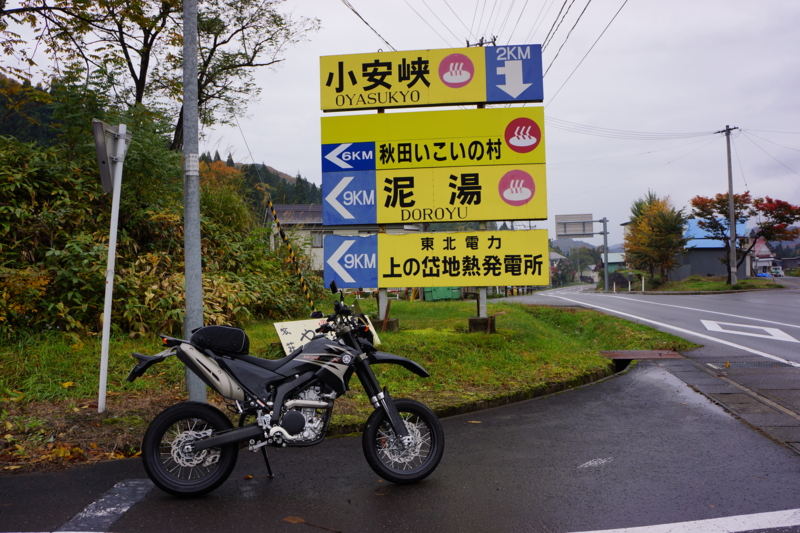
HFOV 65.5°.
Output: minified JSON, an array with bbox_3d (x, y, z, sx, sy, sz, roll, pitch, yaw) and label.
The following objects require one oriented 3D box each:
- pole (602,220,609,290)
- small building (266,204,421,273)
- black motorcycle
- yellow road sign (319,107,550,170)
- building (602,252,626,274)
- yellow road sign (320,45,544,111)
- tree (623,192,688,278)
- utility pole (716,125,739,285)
[{"bbox_3d":[18.316,-1.026,55.500,0.350,6.600,0.350,-1,-1,0],"label":"pole"},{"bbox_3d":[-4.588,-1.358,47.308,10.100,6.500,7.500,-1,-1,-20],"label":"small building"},{"bbox_3d":[-0.711,0.821,4.185,2.130,1.330,0.850,-1,-7,-8],"label":"black motorcycle"},{"bbox_3d":[0.568,-2.162,10.550,3.770,0.920,0.120,-1,-1,6],"label":"yellow road sign"},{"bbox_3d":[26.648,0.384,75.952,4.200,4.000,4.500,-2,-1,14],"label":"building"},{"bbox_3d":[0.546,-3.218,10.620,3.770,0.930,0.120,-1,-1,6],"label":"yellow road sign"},{"bbox_3d":[22.265,-2.647,54.000,5.200,7.500,5.000,-2,-1,22],"label":"tree"},{"bbox_3d":[22.246,-4.118,42.000,1.600,10.800,0.400,-2,-2,37],"label":"utility pole"}]

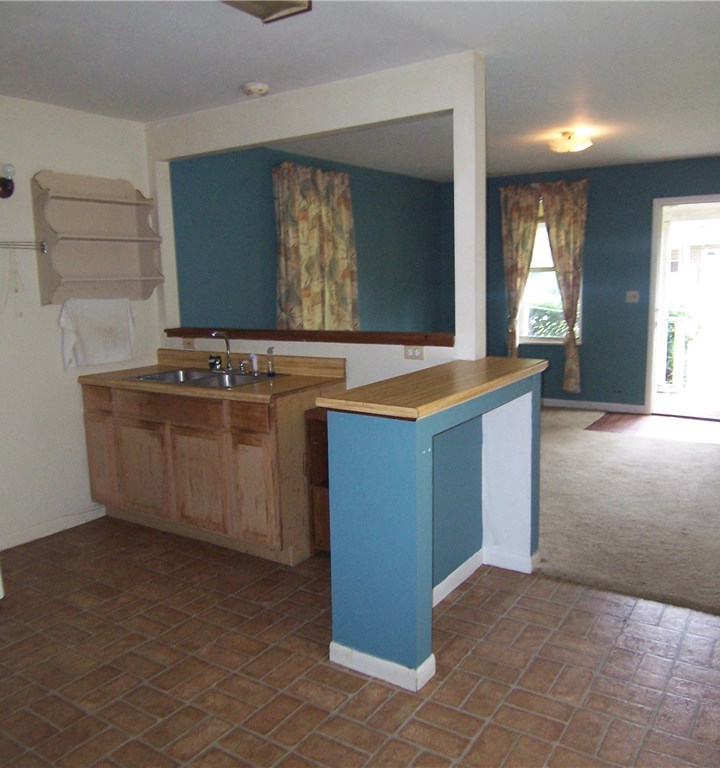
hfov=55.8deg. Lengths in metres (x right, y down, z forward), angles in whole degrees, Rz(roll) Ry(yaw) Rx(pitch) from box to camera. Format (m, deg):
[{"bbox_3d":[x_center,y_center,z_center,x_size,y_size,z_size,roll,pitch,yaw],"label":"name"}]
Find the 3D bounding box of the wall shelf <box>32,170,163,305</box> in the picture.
[{"bbox_3d":[-1.548,-0.870,4.090,0.205,0.759,0.733,5,11,34],"label":"wall shelf"}]

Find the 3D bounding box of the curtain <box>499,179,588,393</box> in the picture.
[{"bbox_3d":[1.897,-1.005,7.177,0.905,2.155,0.130,5,11,34],"label":"curtain"}]

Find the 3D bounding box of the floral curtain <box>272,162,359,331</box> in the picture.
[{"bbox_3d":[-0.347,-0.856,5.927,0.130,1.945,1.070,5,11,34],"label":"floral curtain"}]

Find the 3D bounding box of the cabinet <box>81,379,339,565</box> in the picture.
[{"bbox_3d":[-0.870,0.430,4.050,1.533,0.872,0.620,5,11,34],"label":"cabinet"}]

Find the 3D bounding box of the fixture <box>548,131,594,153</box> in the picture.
[{"bbox_3d":[1.560,-1.784,5.017,0.294,0.130,0.294,5,11,34],"label":"fixture"}]

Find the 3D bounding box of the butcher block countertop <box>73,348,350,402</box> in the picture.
[{"bbox_3d":[-0.888,-0.067,3.958,1.540,0.147,0.640,5,11,34],"label":"butcher block countertop"}]

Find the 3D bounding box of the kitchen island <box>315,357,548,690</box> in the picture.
[{"bbox_3d":[0.382,0.486,2.938,0.437,1.043,1.300,5,11,34],"label":"kitchen island"}]

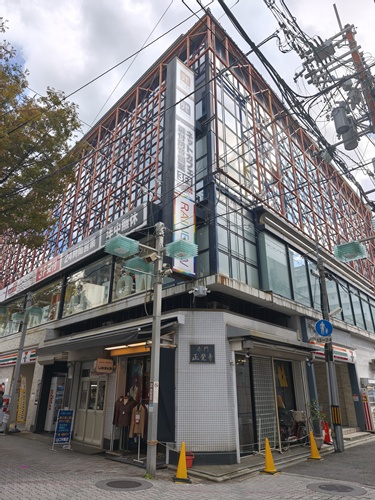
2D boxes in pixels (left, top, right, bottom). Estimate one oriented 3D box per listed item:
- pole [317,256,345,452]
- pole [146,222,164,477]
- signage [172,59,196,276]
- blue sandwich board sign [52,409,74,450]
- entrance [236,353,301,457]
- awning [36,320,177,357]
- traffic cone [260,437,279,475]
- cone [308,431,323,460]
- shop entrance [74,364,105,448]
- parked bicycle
[{"bbox_3d":[4.753,3.148,11.116,0.267,6.250,0.267,-16,-31,40],"label":"pole"},{"bbox_3d":[-0.751,1.991,8.180,0.173,6.013,0.173,21,-31,-40],"label":"pole"},{"bbox_3d":[-0.206,-2.856,10.292,0.822,7.623,0.455,21,-30,-39],"label":"signage"},{"bbox_3d":[-3.750,5.512,10.234,0.515,1.119,0.446,17,-28,-34],"label":"blue sandwich board sign"},{"bbox_3d":[2.696,4.685,10.226,0.317,2.495,3.911,-20,-30,38],"label":"entrance"},{"bbox_3d":[-3.435,3.200,11.711,0.742,0.495,8.613,21,-31,-40],"label":"awning"},{"bbox_3d":[1.831,4.616,7.499,0.376,0.683,0.376,21,-31,-40],"label":"traffic cone"},{"bbox_3d":[3.411,5.267,9.009,0.376,0.673,0.376,21,-31,-40],"label":"cone"},{"bbox_3d":[-3.365,5.295,11.426,0.198,2.376,1.901,21,-31,-40],"label":"shop entrance"},{"bbox_3d":[3.238,5.497,10.257,0.535,1.030,1.643,-20,-30,38],"label":"parked bicycle"}]

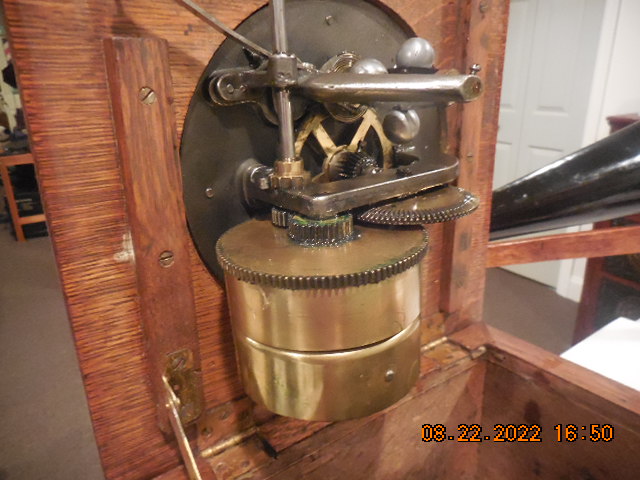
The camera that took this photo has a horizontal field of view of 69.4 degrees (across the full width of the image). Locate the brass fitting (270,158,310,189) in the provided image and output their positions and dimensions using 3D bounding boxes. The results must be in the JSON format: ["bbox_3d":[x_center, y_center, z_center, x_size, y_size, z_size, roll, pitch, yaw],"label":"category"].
[{"bbox_3d":[-0.014,-0.030,0.209,0.018,0.012,0.018,-3,19,0],"label":"brass fitting"}]

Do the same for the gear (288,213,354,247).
[{"bbox_3d":[0.001,-0.006,0.198,0.028,0.009,0.028,-3,19,0],"label":"gear"}]

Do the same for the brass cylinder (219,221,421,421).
[{"bbox_3d":[0.003,0.028,0.210,0.090,0.062,0.090,-3,19,0],"label":"brass cylinder"}]

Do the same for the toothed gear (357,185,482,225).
[{"bbox_3d":[0.041,-0.020,0.228,0.070,0.004,0.070,-3,19,0],"label":"toothed gear"}]

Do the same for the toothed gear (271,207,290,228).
[{"bbox_3d":[-0.013,-0.012,0.215,0.019,0.008,0.019,-3,19,0],"label":"toothed gear"}]

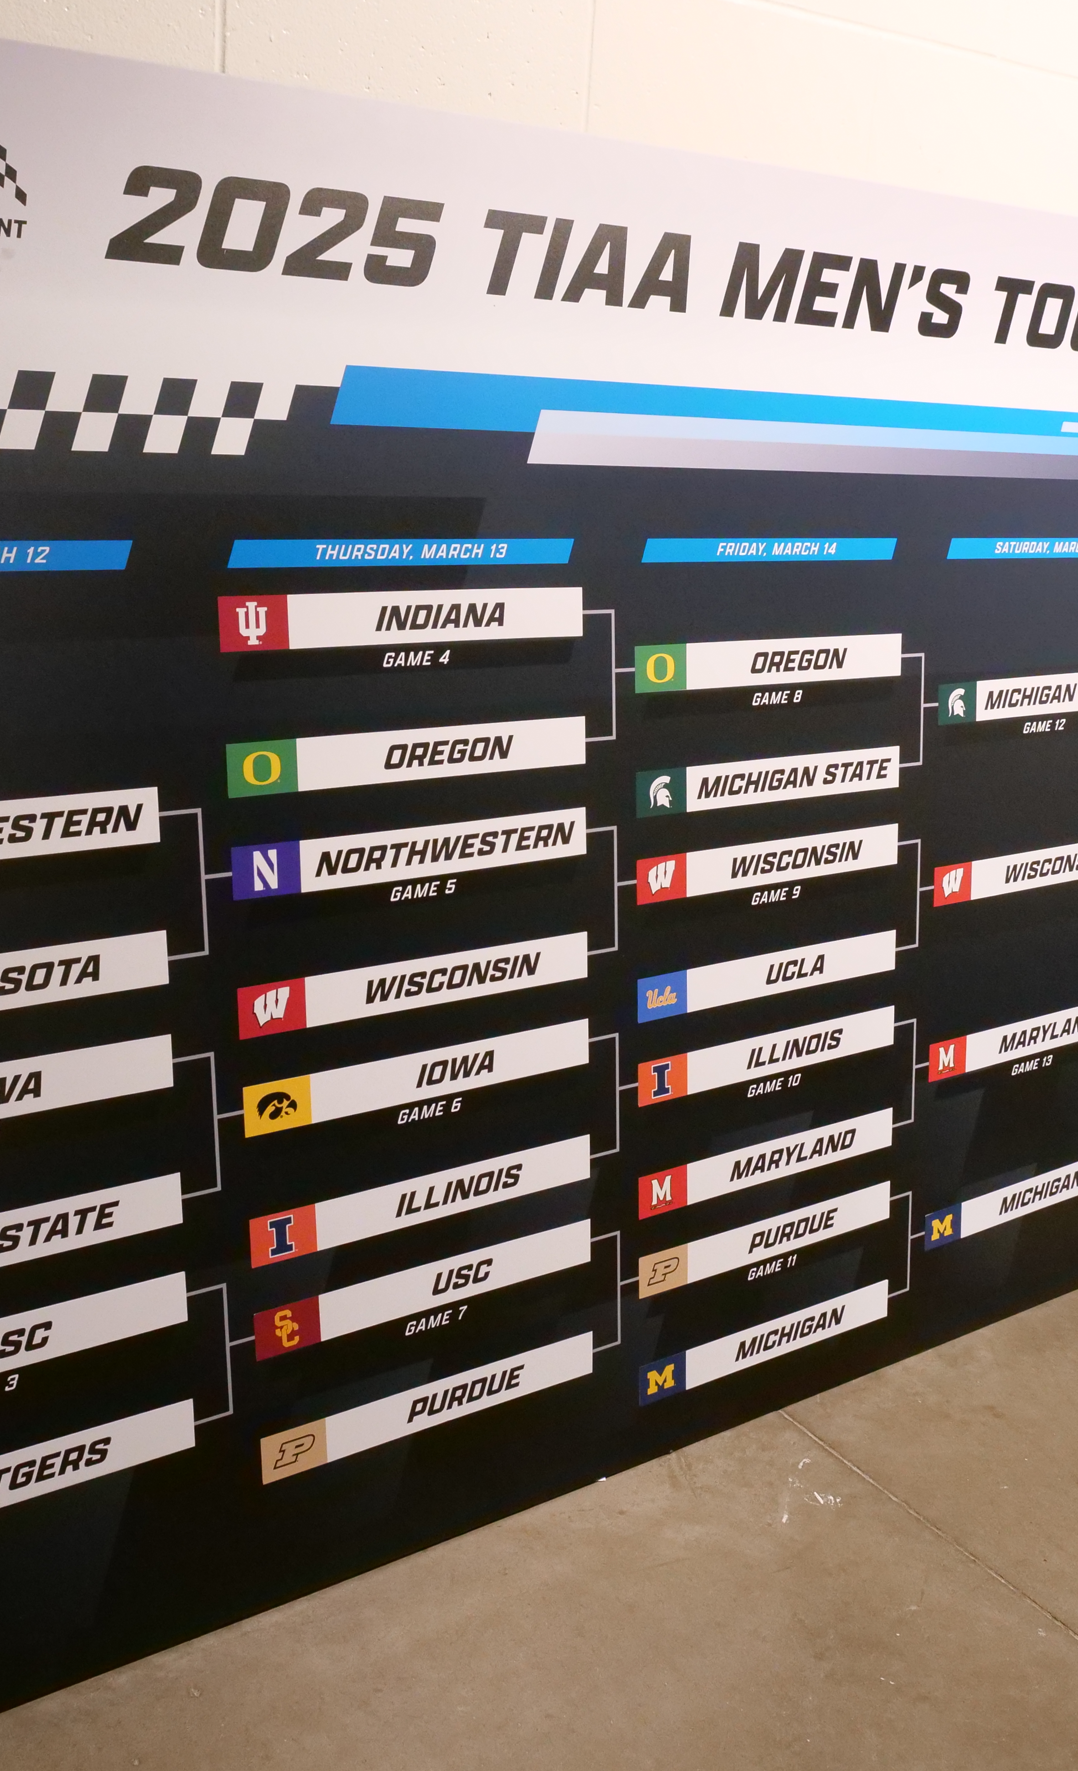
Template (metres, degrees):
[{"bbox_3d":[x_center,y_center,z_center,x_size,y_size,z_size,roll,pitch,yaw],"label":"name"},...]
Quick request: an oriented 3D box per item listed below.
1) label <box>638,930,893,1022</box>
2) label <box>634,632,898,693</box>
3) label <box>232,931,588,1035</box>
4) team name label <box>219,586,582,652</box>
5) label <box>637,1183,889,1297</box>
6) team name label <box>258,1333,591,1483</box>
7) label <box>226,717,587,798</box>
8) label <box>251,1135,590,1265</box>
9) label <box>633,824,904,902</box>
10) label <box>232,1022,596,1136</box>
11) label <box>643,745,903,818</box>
[{"bbox_3d":[0.281,0.107,1.957,0.409,0.051,0.007,-8,12,-33],"label":"label"},{"bbox_3d":[0.275,-0.258,1.892,0.409,0.051,0.007,-8,12,-33],"label":"label"},{"bbox_3d":[-0.117,0.101,1.684,0.409,0.051,0.007,-8,12,-33],"label":"label"},{"bbox_3d":[-0.124,-0.264,1.620,0.409,0.051,0.007,-8,12,-33],"label":"team name label"},{"bbox_3d":[0.287,0.435,2.029,0.415,0.051,0.007,-8,13,-34],"label":"label"},{"bbox_3d":[-0.109,0.559,1.765,0.409,0.051,0.007,-8,12,-33],"label":"team name label"},{"bbox_3d":[-0.122,-0.131,1.646,0.414,0.051,0.007,-8,13,-34],"label":"label"},{"bbox_3d":[-0.114,0.329,1.731,0.414,0.051,0.007,-8,13,-34],"label":"label"},{"bbox_3d":[0.279,-0.027,1.944,0.415,0.051,0.007,-8,13,-34],"label":"label"},{"bbox_3d":[-0.117,0.197,1.707,0.414,0.051,0.007,-8,13,-34],"label":"label"},{"bbox_3d":[0.277,-0.123,1.926,0.415,0.051,0.007,-8,13,-34],"label":"label"}]

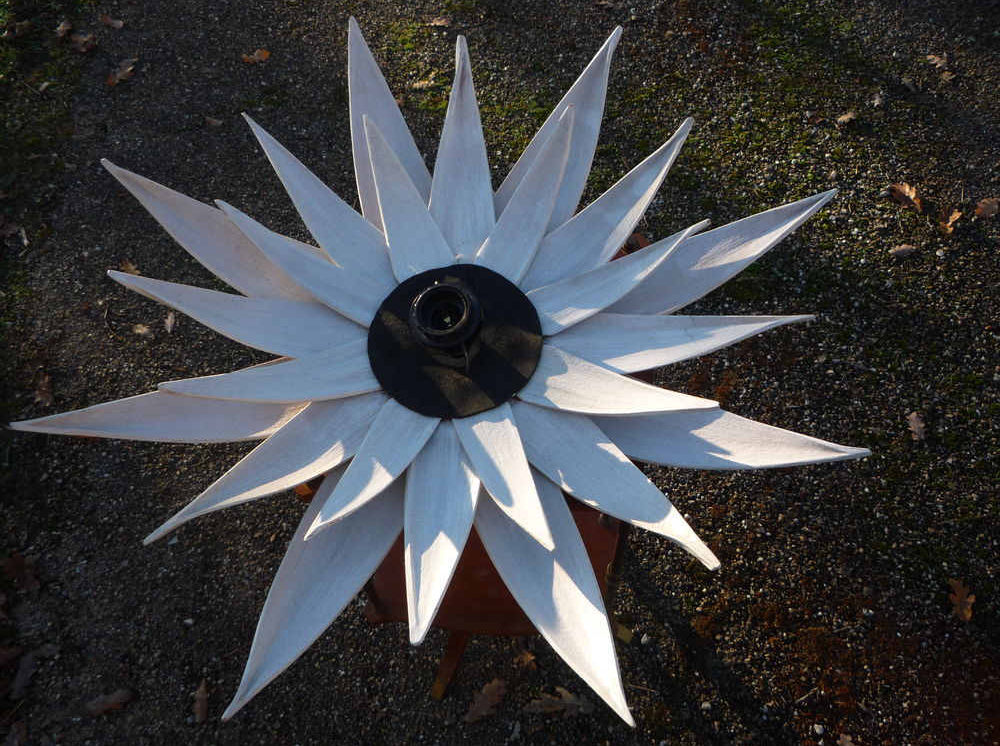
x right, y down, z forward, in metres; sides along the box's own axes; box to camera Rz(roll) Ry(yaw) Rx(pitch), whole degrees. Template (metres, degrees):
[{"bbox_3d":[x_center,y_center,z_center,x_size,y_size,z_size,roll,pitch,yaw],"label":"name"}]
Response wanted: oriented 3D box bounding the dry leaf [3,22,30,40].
[{"bbox_3d":[-1.198,-0.846,2.147,0.058,0.025,0.050,-13,63,-7],"label":"dry leaf"}]

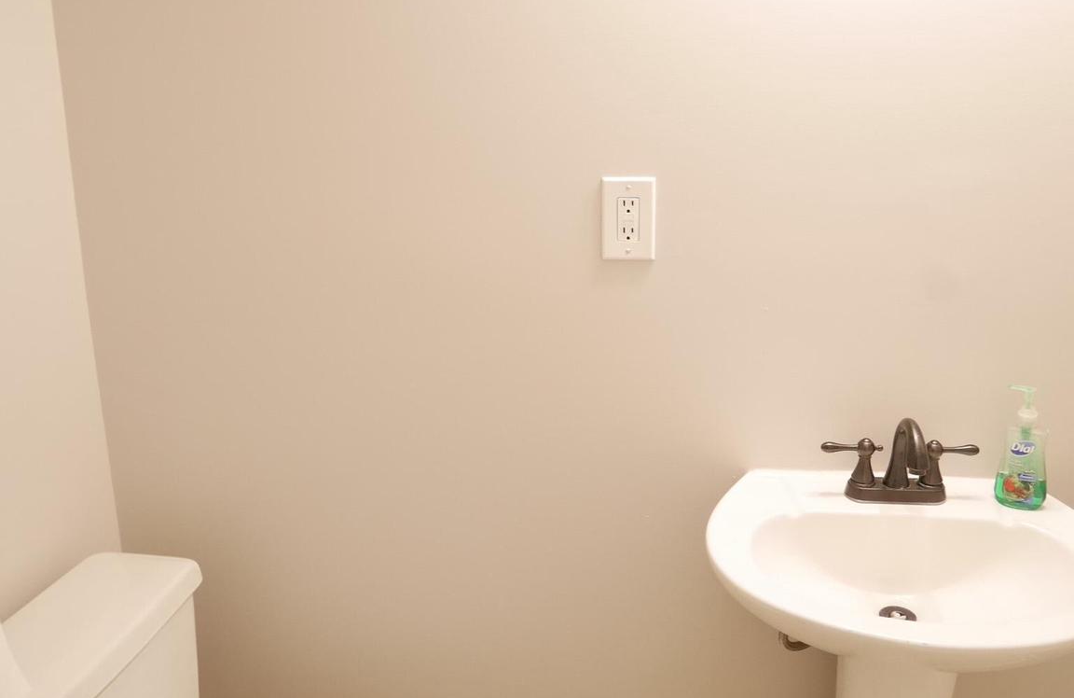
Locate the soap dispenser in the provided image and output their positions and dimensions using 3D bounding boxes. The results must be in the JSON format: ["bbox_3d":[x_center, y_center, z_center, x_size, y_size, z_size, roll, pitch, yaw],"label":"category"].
[{"bbox_3d":[0.707,0.140,1.435,0.071,0.178,0.048,13,19,42],"label":"soap dispenser"}]

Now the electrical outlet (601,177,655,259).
[{"bbox_3d":[0.141,-0.199,1.518,0.080,0.125,0.008,1,14,7],"label":"electrical outlet"}]

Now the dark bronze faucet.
[{"bbox_3d":[0.528,0.168,1.422,0.225,0.132,0.149,1,14,7],"label":"dark bronze faucet"}]

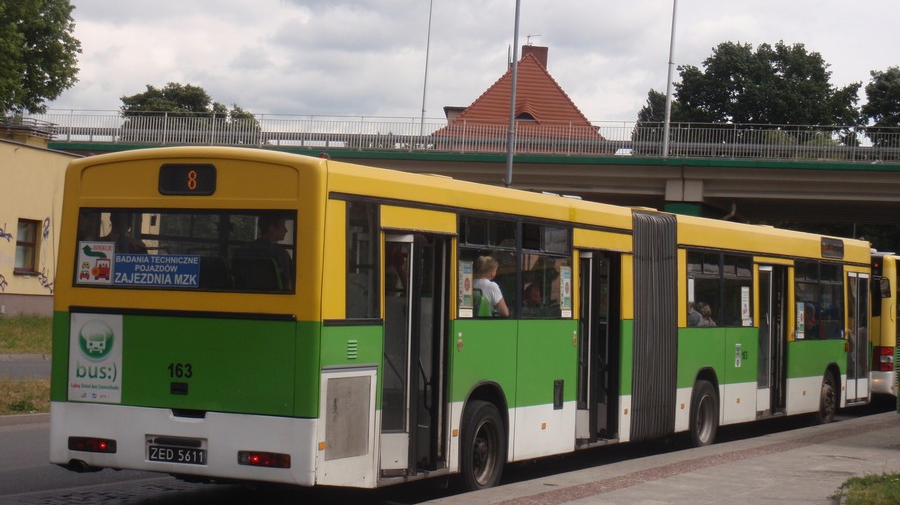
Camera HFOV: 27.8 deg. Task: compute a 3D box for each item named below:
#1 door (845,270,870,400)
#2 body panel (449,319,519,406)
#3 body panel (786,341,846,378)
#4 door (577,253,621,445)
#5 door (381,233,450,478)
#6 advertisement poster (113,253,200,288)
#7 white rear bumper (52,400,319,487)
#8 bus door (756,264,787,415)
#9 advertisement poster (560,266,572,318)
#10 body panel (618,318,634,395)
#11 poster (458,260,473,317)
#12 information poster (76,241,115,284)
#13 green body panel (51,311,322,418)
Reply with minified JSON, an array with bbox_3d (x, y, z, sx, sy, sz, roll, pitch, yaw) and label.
[{"bbox_3d":[6.325,1.324,28.369,0.100,2.001,1.241,1,-1,28],"label":"door"},{"bbox_3d":[0.281,1.016,16.462,0.045,0.819,1.518,1,-1,26],"label":"body panel"},{"bbox_3d":[5.422,1.573,26.931,0.045,0.536,3.166,1,-2,27],"label":"body panel"},{"bbox_3d":[1.520,0.984,19.163,0.120,1.978,1.218,1,-1,25],"label":"door"},{"bbox_3d":[-0.328,0.847,15.283,0.120,1.989,1.234,1,-1,25],"label":"door"},{"bbox_3d":[-2.308,0.141,14.326,0.804,0.241,0.010,1,-1,26],"label":"advertisement poster"},{"bbox_3d":[-2.140,1.483,14.219,2.472,0.523,0.121,1,-1,26],"label":"white rear bumper"},{"bbox_3d":[4.313,1.177,24.594,0.120,1.983,1.293,1,-1,28],"label":"bus door"},{"bbox_3d":[1.159,0.398,18.267,0.010,0.506,0.301,1,-1,26],"label":"advertisement poster"},{"bbox_3d":[1.914,1.151,19.902,0.040,0.829,0.395,1,-1,25],"label":"body panel"},{"bbox_3d":[0.131,0.324,16.107,0.020,0.497,0.286,1,-1,25],"label":"poster"},{"bbox_3d":[-2.834,0.084,14.580,0.347,0.331,0.010,1,-1,26],"label":"information poster"},{"bbox_3d":[-2.121,0.858,14.233,2.472,0.735,0.101,1,-1,26],"label":"green body panel"}]

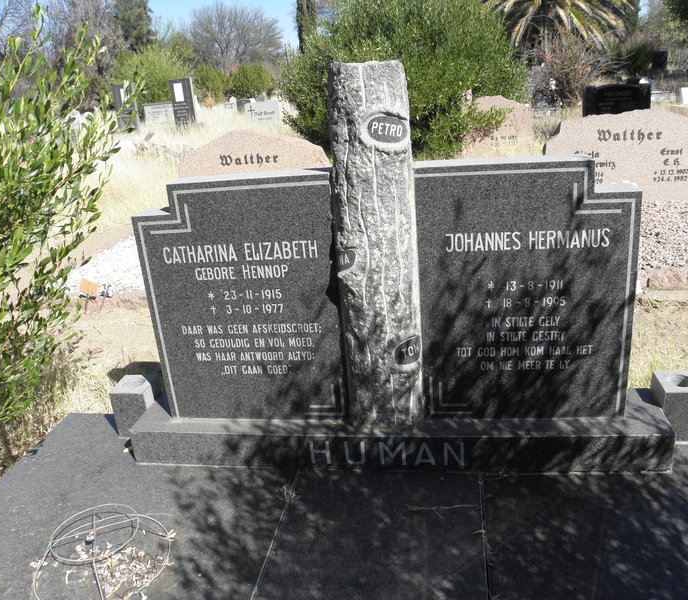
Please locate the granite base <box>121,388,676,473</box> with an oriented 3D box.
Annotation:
[{"bbox_3d":[0.141,0.418,1.959,1.650,0.128,0.264,-2,21,9],"label":"granite base"}]

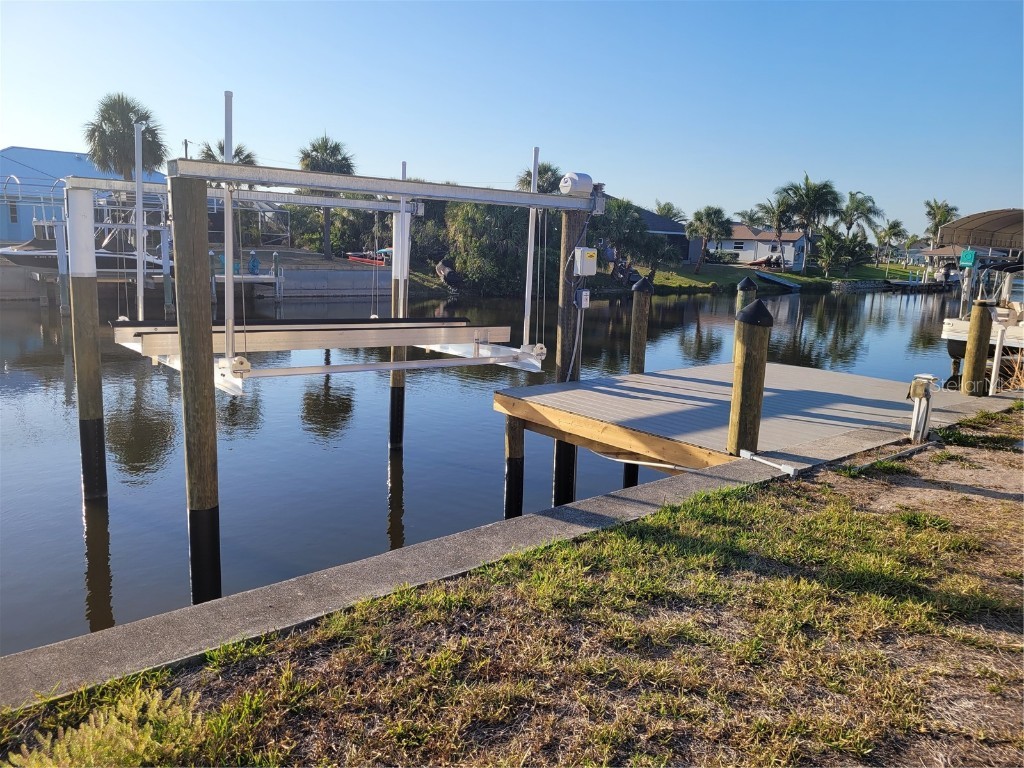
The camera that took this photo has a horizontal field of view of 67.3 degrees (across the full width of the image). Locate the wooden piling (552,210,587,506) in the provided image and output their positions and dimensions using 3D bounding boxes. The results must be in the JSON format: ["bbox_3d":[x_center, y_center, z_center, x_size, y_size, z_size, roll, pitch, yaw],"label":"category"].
[{"bbox_3d":[0.643,-0.192,8.566,0.270,3.381,0.270,3,10,4],"label":"wooden piling"}]

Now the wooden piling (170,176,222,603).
[{"bbox_3d":[-2.570,0.195,6.274,0.260,3.662,0.260,-6,13,-39],"label":"wooden piling"}]

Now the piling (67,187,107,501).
[{"bbox_3d":[-4.558,-0.370,8.282,0.300,3.375,0.300,-3,12,-29],"label":"piling"}]

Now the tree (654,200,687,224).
[{"bbox_3d":[21.845,-21.500,106.000,5.100,7.700,5.100,4,10,11],"label":"tree"}]

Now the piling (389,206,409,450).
[{"bbox_3d":[-1.754,-0.765,11.854,0.245,3.654,0.245,-6,13,-39],"label":"piling"}]

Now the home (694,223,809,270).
[{"bbox_3d":[26.386,-15.293,84.684,11.000,4.881,7.500,12,14,42],"label":"home"}]

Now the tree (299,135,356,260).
[{"bbox_3d":[-10.117,-10.178,42.174,3.180,6.733,3.180,0,10,-14],"label":"tree"}]

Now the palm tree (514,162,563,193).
[{"bbox_3d":[2.205,-14.271,64.000,4.160,8.460,4.160,2,10,1],"label":"palm tree"}]

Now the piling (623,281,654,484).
[{"bbox_3d":[1.526,0.040,9.463,0.240,2.680,0.240,4,10,9],"label":"piling"}]

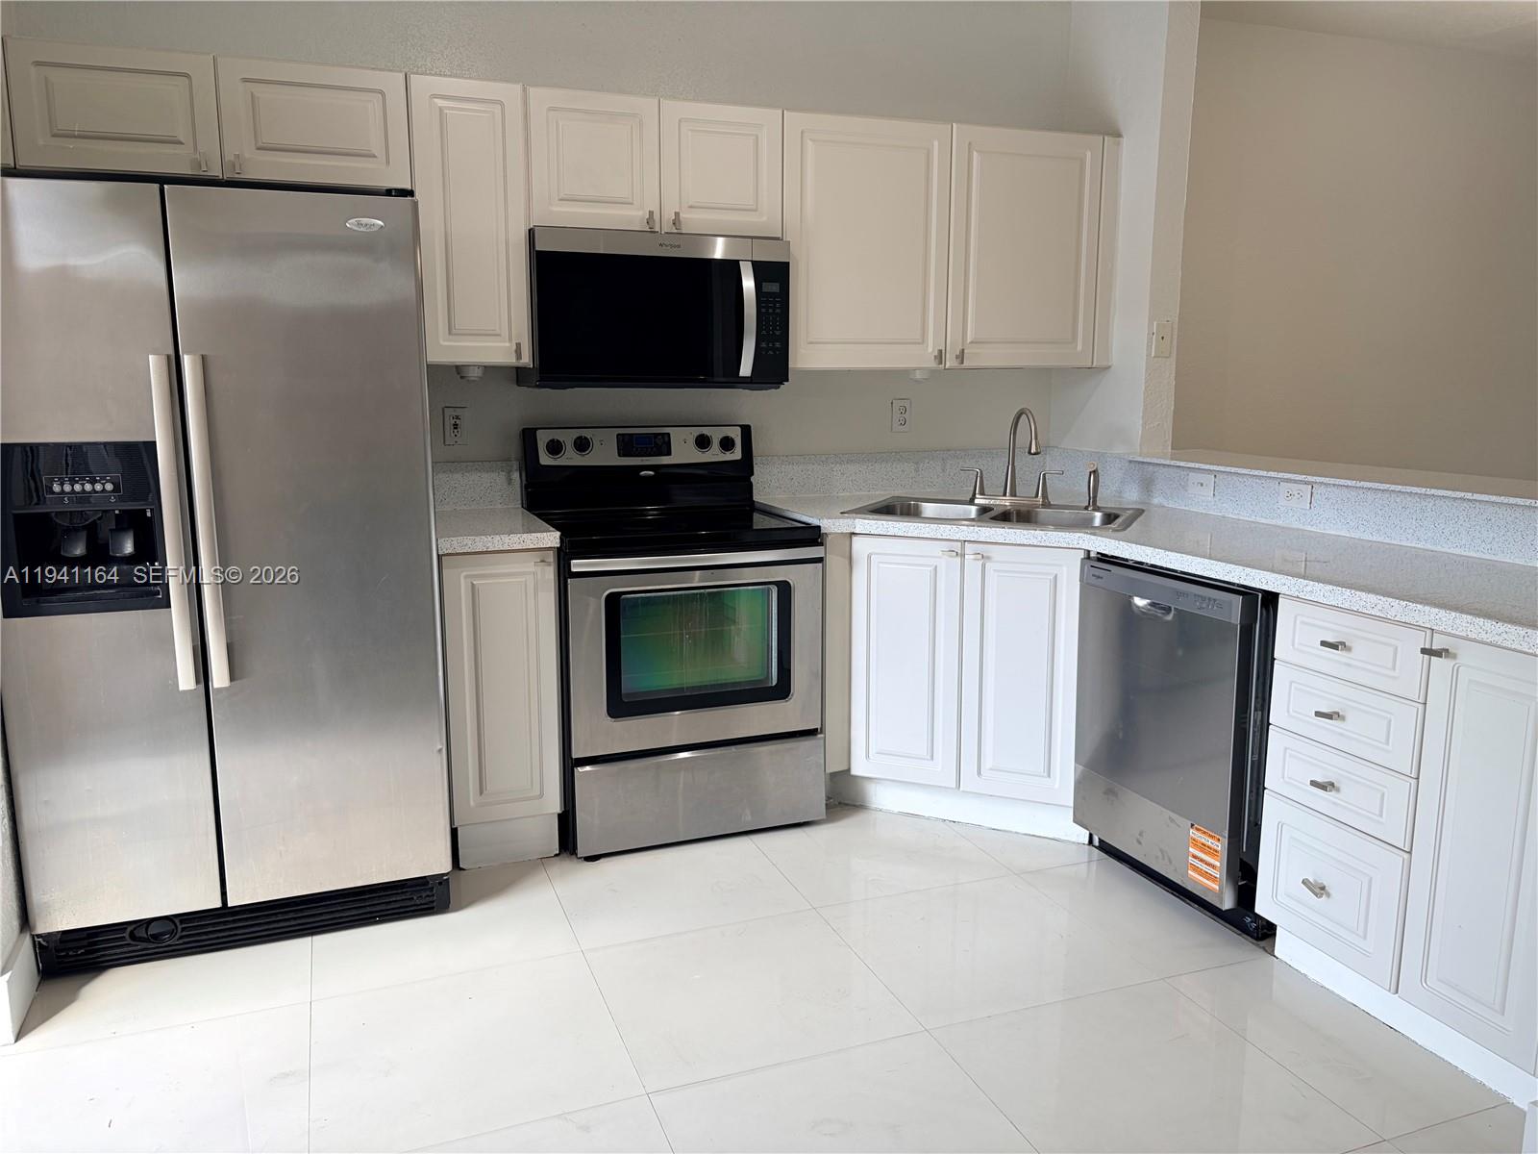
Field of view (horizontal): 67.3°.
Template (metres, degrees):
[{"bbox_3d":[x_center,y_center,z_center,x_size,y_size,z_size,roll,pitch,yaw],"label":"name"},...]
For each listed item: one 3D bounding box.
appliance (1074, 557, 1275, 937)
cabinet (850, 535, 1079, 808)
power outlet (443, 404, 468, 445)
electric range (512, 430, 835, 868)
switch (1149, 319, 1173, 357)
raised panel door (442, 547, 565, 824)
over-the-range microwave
[{"bbox_3d":[1.236,0.397,3.033,0.600,0.850,0.600,-4,10,-21],"label":"appliance"},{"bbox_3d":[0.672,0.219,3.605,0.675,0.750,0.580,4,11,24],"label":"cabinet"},{"bbox_3d":[-0.968,-0.465,3.576,0.072,0.117,0.009,-4,10,-21],"label":"power outlet"},{"bbox_3d":[-0.302,0.138,3.565,0.760,1.175,0.690,-4,10,-21],"label":"electric range"},{"bbox_3d":[1.319,-0.792,3.862,0.071,0.116,0.009,-4,10,-21],"label":"switch"},{"bbox_3d":[-0.718,0.303,3.120,0.290,0.743,0.020,-4,10,-20],"label":"raised panel door"},{"bbox_3d":[-0.361,-0.802,3.540,0.760,0.435,0.405,-4,10,-21],"label":"over-the-range microwave"}]

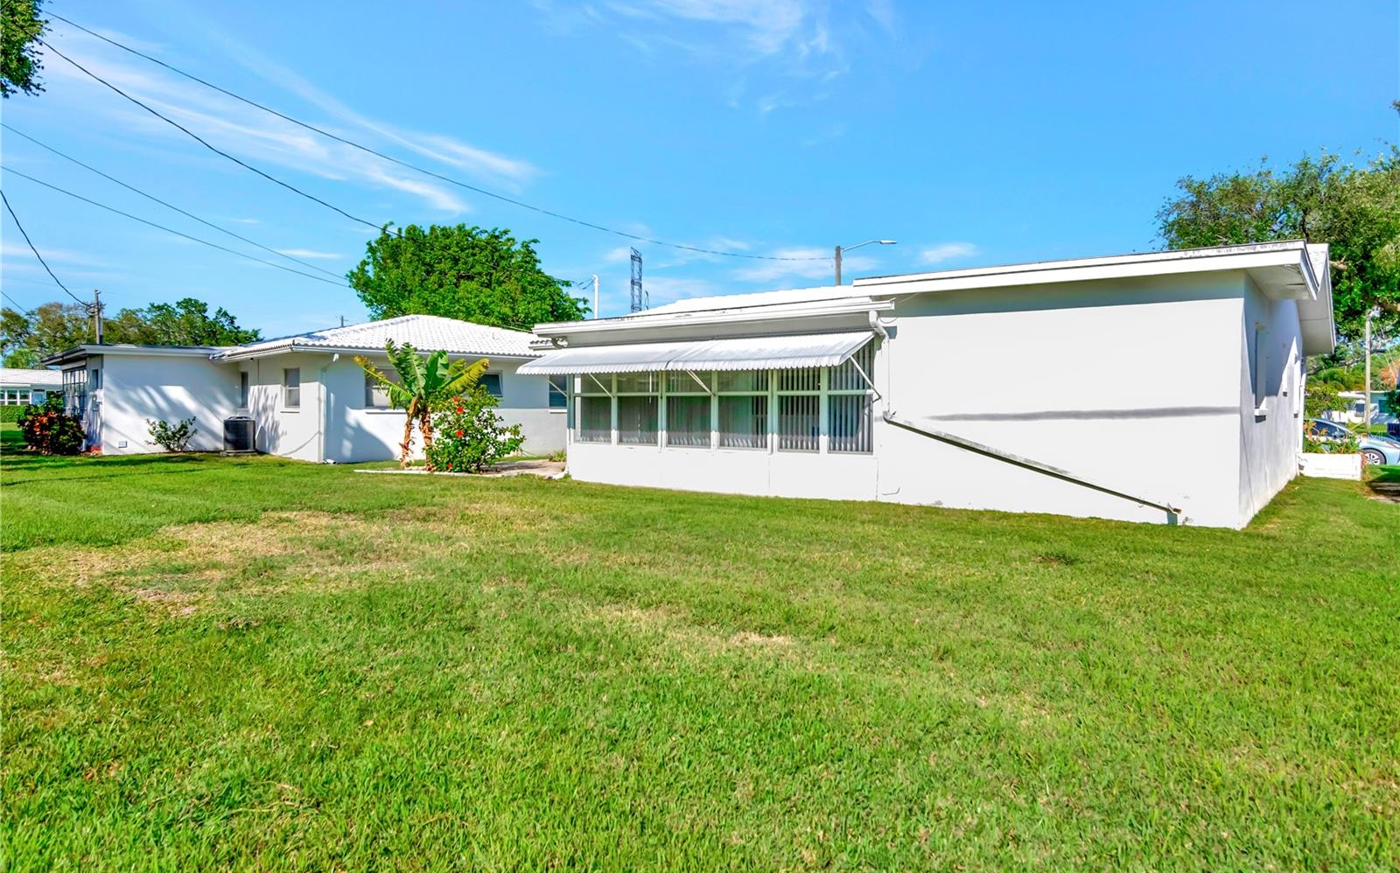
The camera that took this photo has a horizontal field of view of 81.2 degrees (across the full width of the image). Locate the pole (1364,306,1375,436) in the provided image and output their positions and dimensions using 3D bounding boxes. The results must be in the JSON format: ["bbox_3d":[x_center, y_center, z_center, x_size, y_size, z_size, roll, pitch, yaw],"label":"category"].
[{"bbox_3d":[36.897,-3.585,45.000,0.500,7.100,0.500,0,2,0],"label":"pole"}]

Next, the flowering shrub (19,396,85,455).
[{"bbox_3d":[-16.511,-0.279,20.800,1.500,1.500,1.500,0,2,0],"label":"flowering shrub"}]

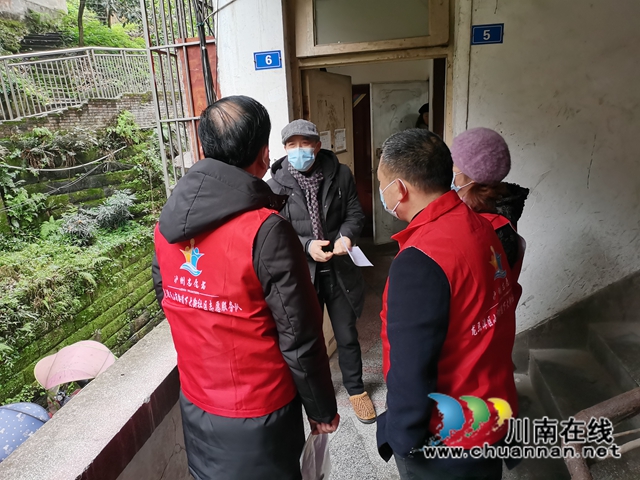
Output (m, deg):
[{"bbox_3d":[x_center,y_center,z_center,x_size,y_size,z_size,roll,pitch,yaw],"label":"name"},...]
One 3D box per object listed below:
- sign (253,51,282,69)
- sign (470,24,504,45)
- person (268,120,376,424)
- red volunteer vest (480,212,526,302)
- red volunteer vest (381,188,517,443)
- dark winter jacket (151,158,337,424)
[{"bbox_3d":[-0.287,-0.997,2.774,0.154,0.093,0.012,1,17,14],"label":"sign"},{"bbox_3d":[0.848,-1.038,2.522,0.154,0.093,0.012,1,17,14],"label":"sign"},{"bbox_3d":[0.031,0.206,2.600,0.520,1.630,0.420,-5,16,-8],"label":"person"},{"bbox_3d":[0.610,0.177,1.924,0.300,0.620,0.450,5,18,27],"label":"red volunteer vest"},{"bbox_3d":[0.376,0.200,1.490,0.320,0.700,0.480,13,22,43],"label":"red volunteer vest"},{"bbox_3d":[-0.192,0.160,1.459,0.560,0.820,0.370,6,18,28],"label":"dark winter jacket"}]

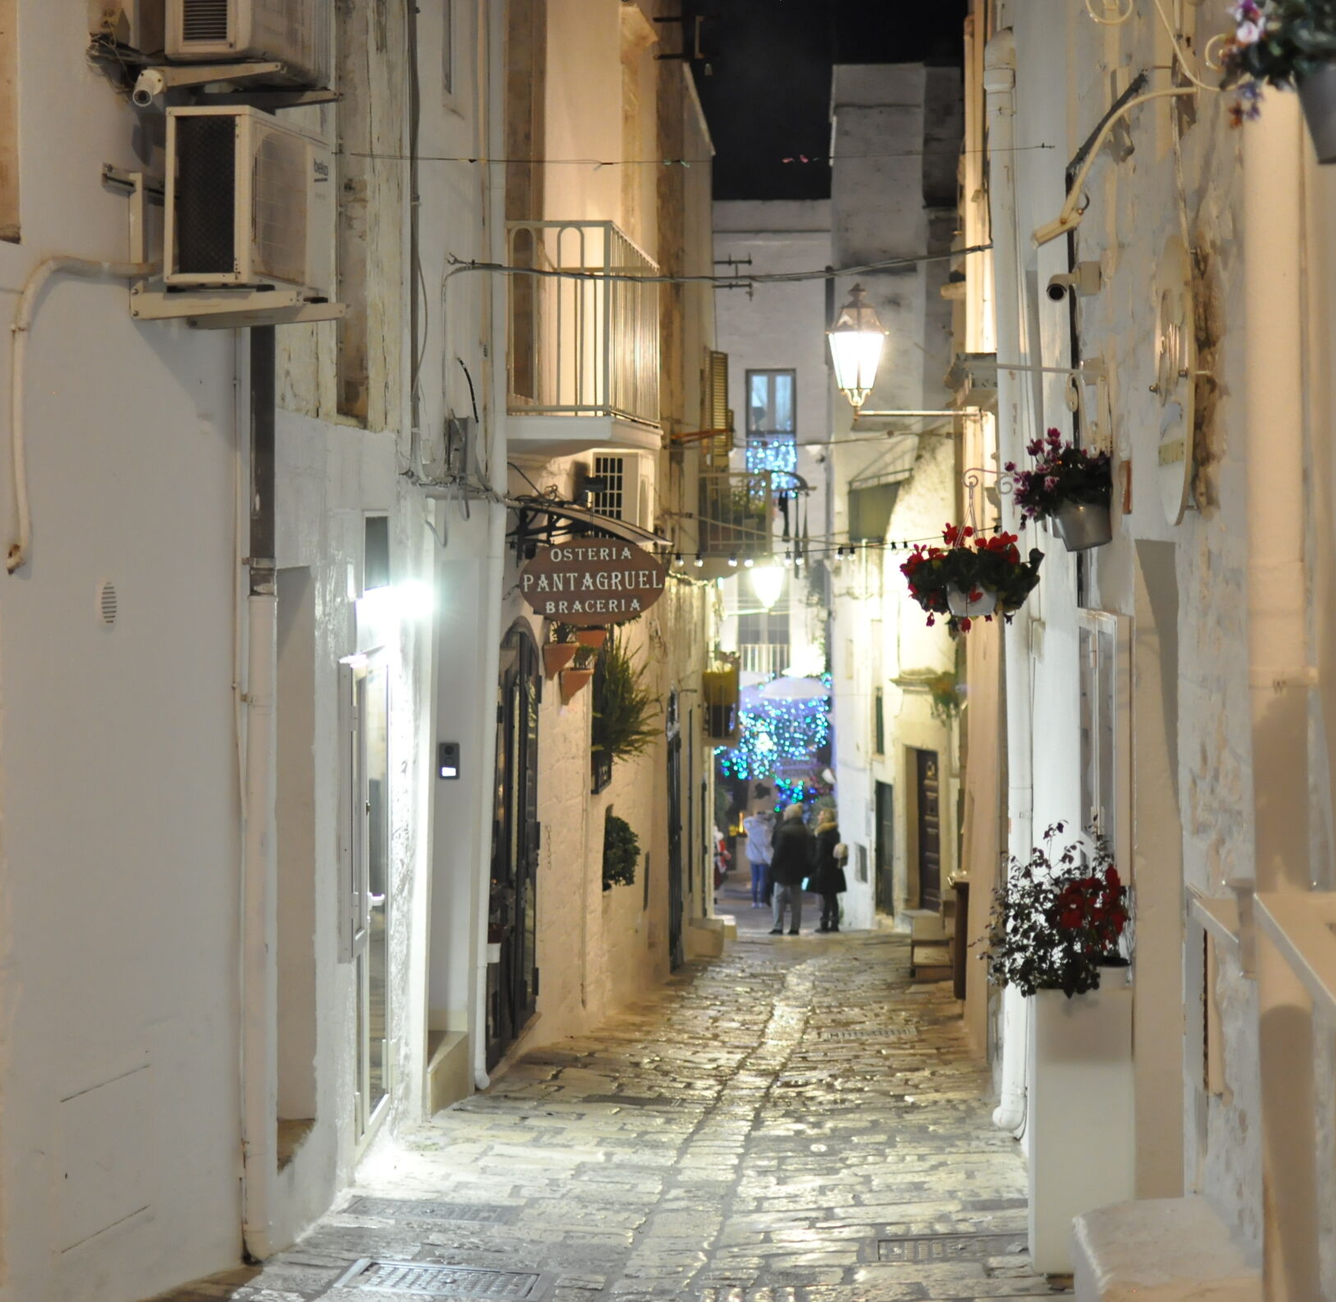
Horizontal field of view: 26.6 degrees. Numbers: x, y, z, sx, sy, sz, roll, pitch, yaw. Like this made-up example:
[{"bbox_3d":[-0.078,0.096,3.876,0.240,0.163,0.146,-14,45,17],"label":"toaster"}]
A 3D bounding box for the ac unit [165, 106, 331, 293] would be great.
[{"bbox_3d":[-1.351,-1.432,9.183,0.280,0.550,0.720,1,2,14],"label":"ac unit"}]

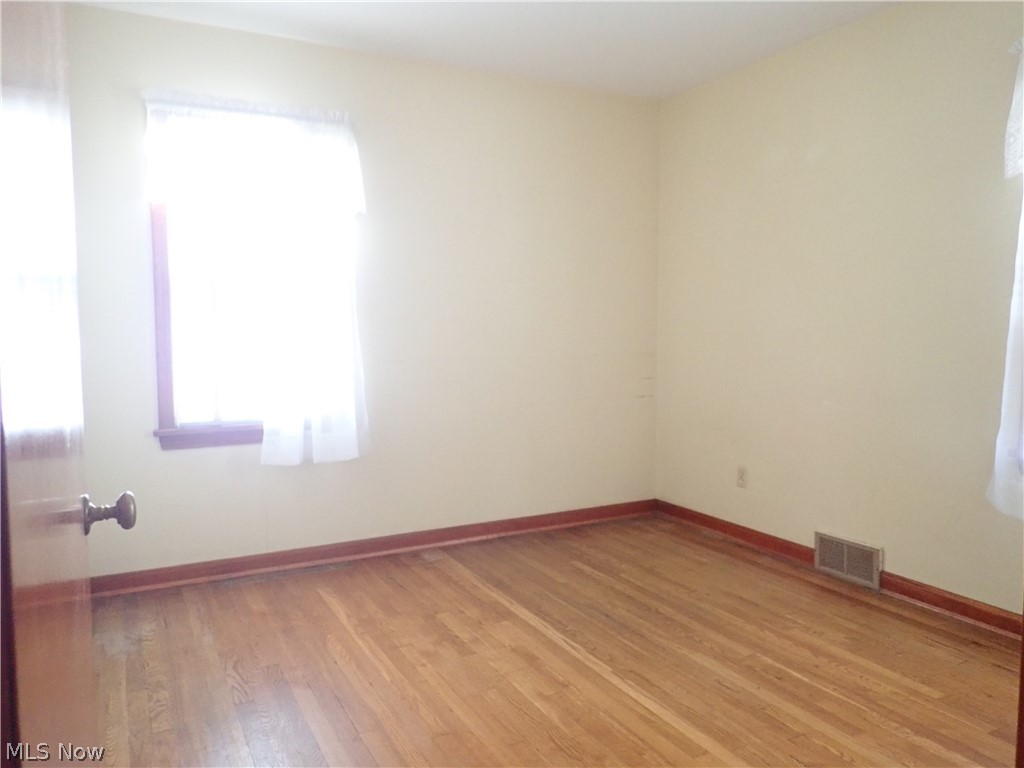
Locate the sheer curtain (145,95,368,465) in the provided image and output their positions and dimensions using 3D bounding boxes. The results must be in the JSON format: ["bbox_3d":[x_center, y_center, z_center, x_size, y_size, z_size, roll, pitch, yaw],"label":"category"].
[{"bbox_3d":[-1.120,-0.445,3.325,0.925,1.565,0.120,-3,5,-27],"label":"sheer curtain"}]

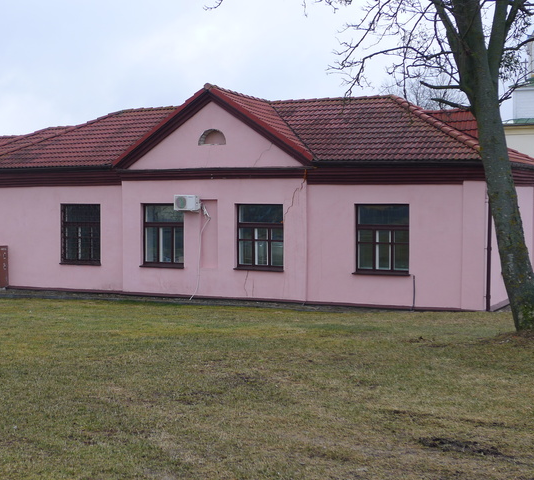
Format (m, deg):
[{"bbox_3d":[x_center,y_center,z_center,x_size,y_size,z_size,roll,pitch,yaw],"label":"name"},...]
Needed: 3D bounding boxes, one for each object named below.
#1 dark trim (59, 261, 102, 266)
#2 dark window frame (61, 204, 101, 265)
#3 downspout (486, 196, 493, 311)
[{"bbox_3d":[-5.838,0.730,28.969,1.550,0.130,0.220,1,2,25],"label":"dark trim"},{"bbox_3d":[-5.767,-0.166,28.933,1.530,1.900,0.170,1,2,25],"label":"dark window frame"},{"bbox_3d":[5.640,0.343,23.453,0.130,3.000,0.140,1,2,25],"label":"downspout"}]

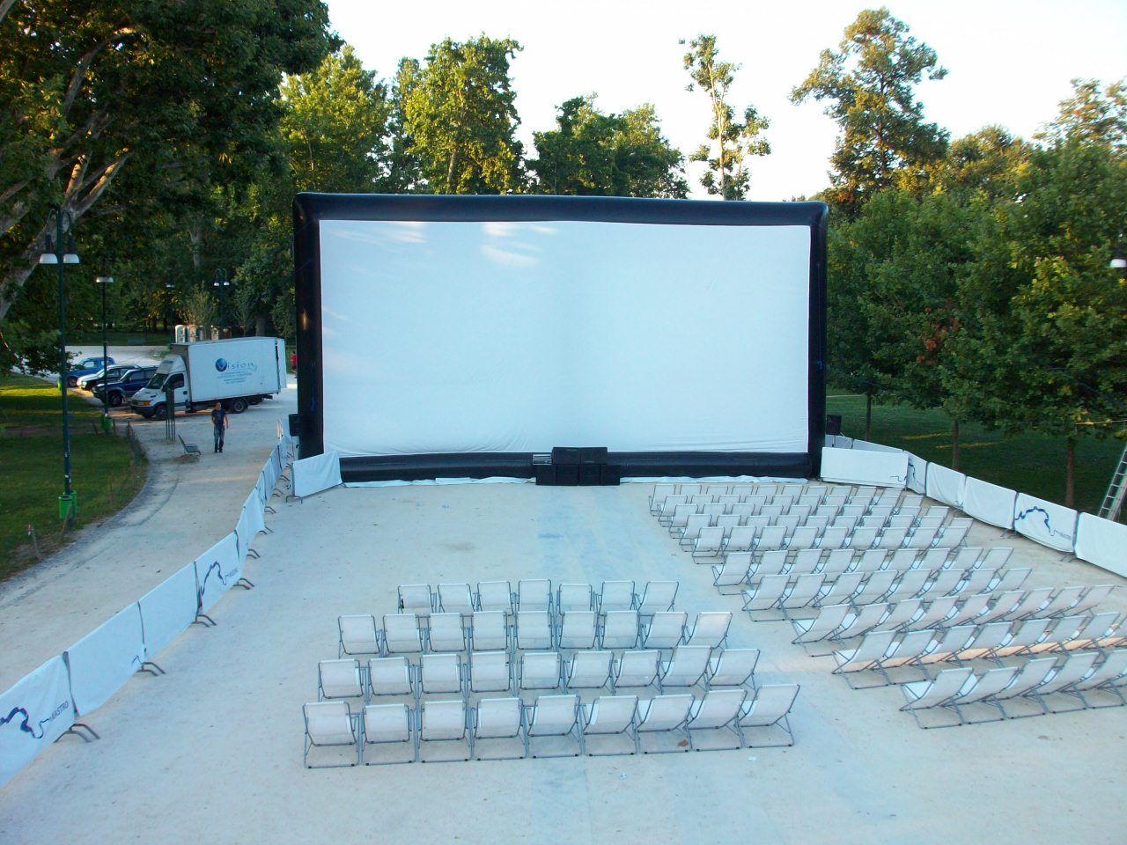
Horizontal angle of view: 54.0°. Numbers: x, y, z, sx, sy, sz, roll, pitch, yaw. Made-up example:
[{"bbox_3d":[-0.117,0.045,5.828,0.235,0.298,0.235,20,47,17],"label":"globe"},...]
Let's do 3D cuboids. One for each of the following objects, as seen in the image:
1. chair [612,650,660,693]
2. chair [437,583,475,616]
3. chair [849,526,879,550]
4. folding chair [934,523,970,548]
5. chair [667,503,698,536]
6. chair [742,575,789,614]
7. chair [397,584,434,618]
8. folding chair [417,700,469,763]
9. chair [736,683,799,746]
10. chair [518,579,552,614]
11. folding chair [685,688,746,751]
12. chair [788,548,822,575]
[{"bbox_3d":[0.977,3.272,14.730,0.615,0.819,0.849,0,6,-4],"label":"chair"},{"bbox_3d":[-1.819,2.976,18.344,0.621,0.838,0.930,-1,6,-7],"label":"chair"},{"bbox_3d":[6.290,2.562,23.475,0.636,0.846,0.901,0,7,-2],"label":"chair"},{"bbox_3d":[7.983,2.486,23.015,0.640,0.845,0.949,-1,7,-6],"label":"folding chair"},{"bbox_3d":[2.768,2.221,25.462,0.621,0.820,0.925,0,6,-4],"label":"chair"},{"bbox_3d":[3.402,2.882,18.632,0.615,0.819,0.849,-1,6,-12],"label":"chair"},{"bbox_3d":[-2.444,3.018,18.456,0.640,0.875,0.949,0,7,-2],"label":"chair"},{"bbox_3d":[-1.358,3.395,12.543,0.600,0.802,0.874,-1,6,-8],"label":"folding chair"},{"bbox_3d":[2.482,3.477,13.565,0.621,0.878,0.962,-1,6,-8],"label":"chair"},{"bbox_3d":[-0.501,3.040,19.180,0.636,0.850,0.896,0,7,-3],"label":"chair"},{"bbox_3d":[1.864,3.567,13.716,0.640,0.846,0.954,-1,7,-10],"label":"folding chair"},{"bbox_3d":[4.291,2.599,19.925,0.600,0.802,0.874,-1,6,-10],"label":"chair"}]

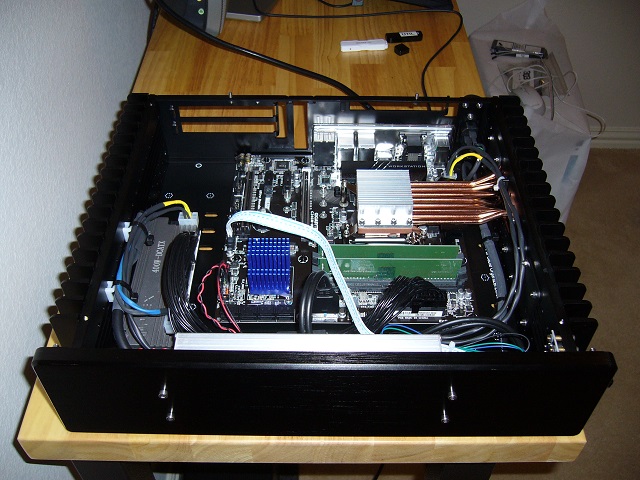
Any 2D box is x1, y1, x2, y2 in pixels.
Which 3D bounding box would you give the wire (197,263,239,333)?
[{"bbox_3d":[-0.091,0.054,0.588,0.048,0.024,0.105,0,46,0],"label":"wire"}]

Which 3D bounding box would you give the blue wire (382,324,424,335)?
[{"bbox_3d":[0.068,0.078,0.549,0.041,0.014,0.020,0,46,0],"label":"blue wire"}]

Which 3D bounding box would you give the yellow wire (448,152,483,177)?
[{"bbox_3d":[0.157,-0.081,0.699,0.038,0.026,0.017,0,46,0],"label":"yellow wire"}]

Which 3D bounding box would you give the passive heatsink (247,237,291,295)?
[{"bbox_3d":[-0.046,0.022,0.604,0.037,0.044,0.037,0,46,0],"label":"passive heatsink"}]

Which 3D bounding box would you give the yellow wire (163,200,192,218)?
[{"bbox_3d":[-0.139,-0.032,0.624,0.031,0.022,0.014,0,46,0],"label":"yellow wire"}]

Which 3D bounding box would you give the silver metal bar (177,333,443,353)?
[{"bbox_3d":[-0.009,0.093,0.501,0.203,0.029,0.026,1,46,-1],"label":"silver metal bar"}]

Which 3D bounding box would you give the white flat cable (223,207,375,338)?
[{"bbox_3d":[-0.024,0.031,0.582,0.142,0.045,0.132,0,46,0],"label":"white flat cable"}]

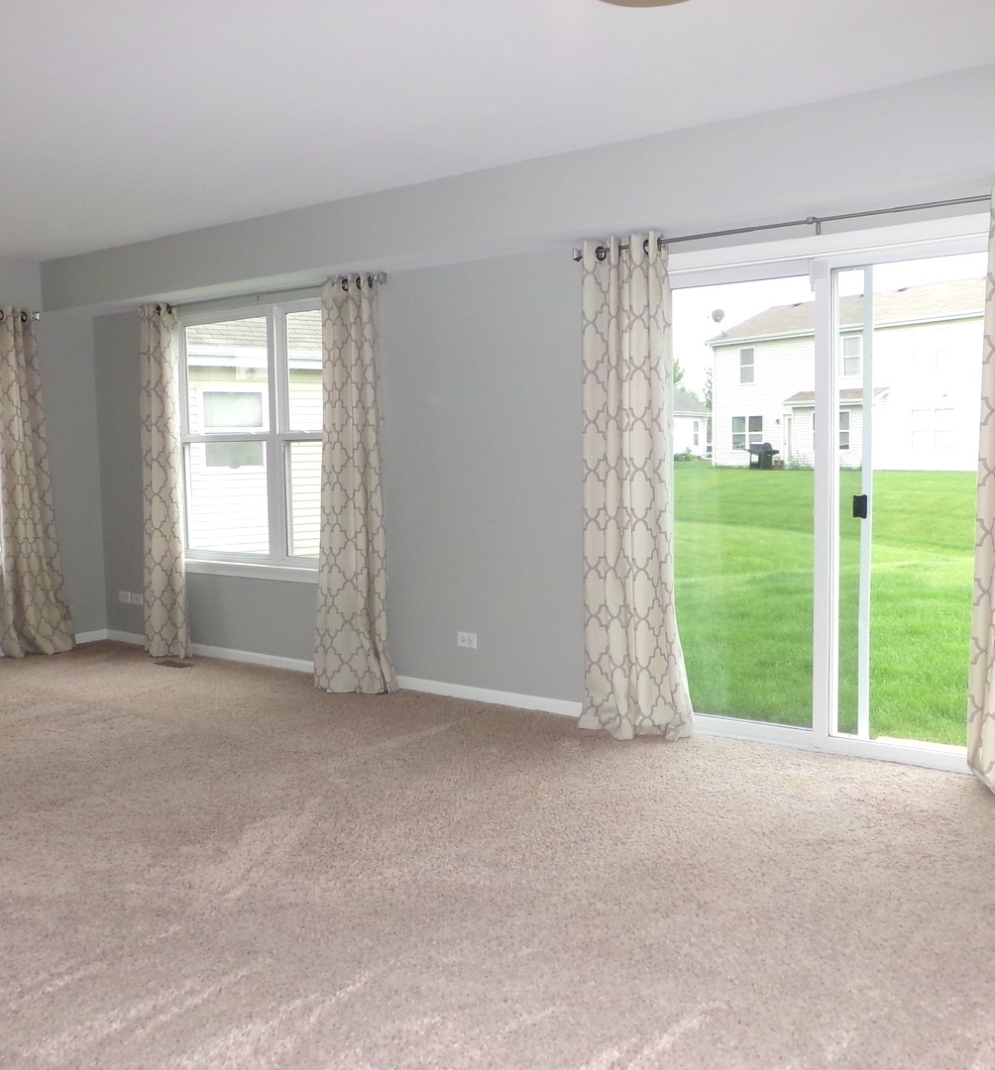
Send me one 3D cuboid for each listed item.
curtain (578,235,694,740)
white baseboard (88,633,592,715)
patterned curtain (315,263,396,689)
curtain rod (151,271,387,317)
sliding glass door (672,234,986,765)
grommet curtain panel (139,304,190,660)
[{"bbox_3d":[0.575,-0.201,4.614,0.510,2.136,0.190,3,6,36],"label":"curtain"},{"bbox_3d":[-1.084,0.746,6.069,3.855,0.065,0.016,3,6,36],"label":"white baseboard"},{"bbox_3d":[-0.745,-0.258,5.579,0.440,2.136,0.190,3,6,36],"label":"patterned curtain"},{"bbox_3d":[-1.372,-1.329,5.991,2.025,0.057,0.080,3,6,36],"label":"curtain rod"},{"bbox_3d":[1.316,-0.113,4.295,1.790,1.990,0.100,3,6,36],"label":"sliding glass door"},{"bbox_3d":[-2.040,-0.318,6.550,0.380,2.138,0.150,3,6,36],"label":"grommet curtain panel"}]

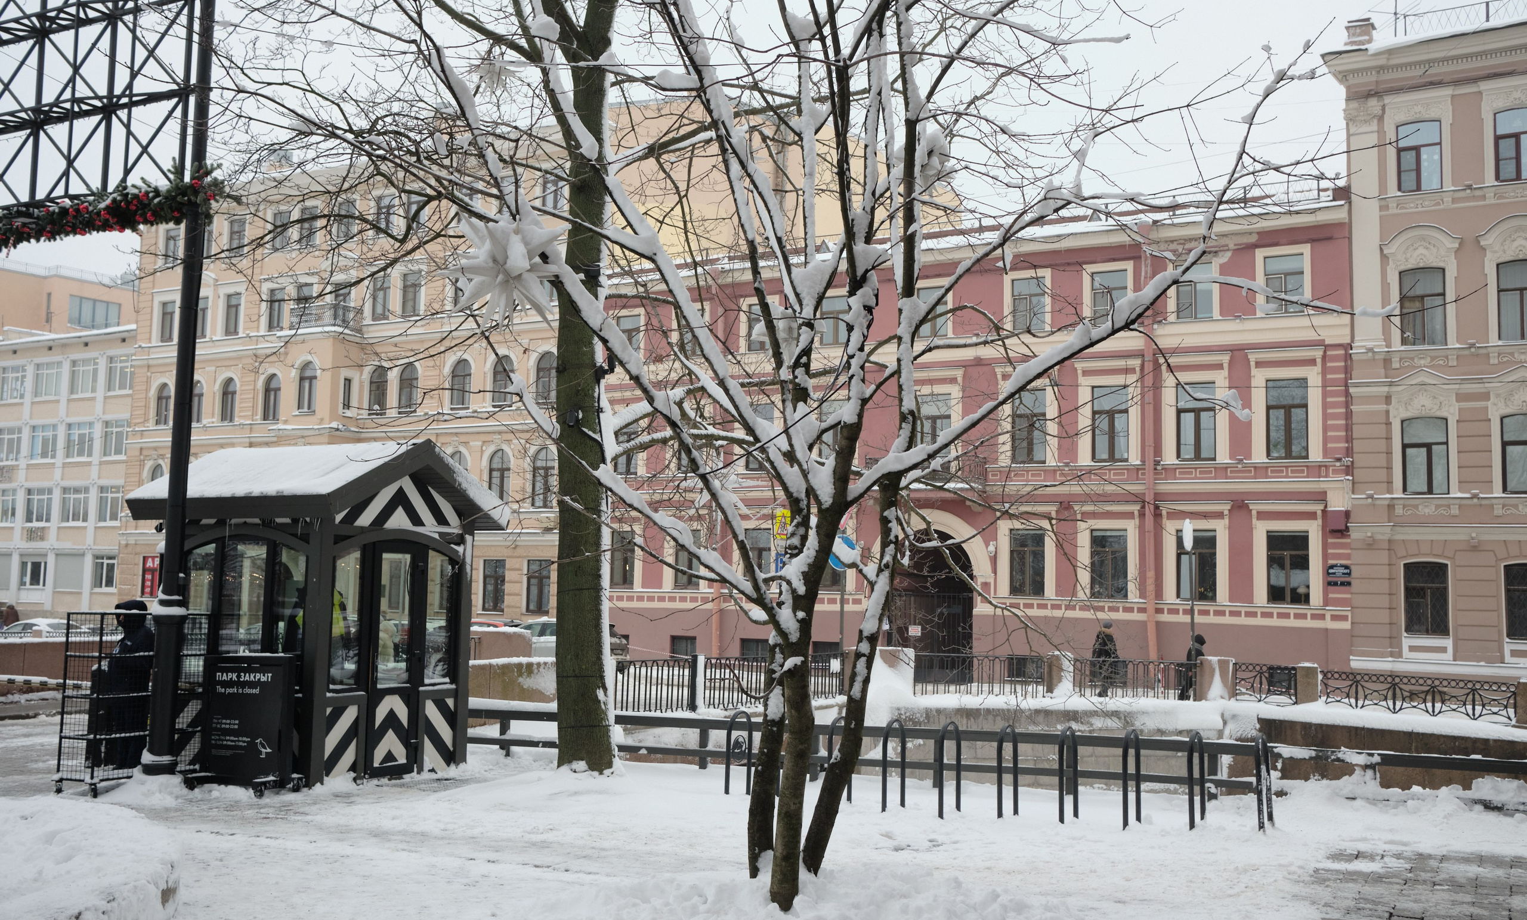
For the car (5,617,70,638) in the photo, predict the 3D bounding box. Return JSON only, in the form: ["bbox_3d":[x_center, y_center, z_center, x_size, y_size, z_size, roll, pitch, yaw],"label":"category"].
[{"bbox_3d":[-24.572,6.164,51.000,4.500,1.450,1.800,-2,-7,32],"label":"car"}]

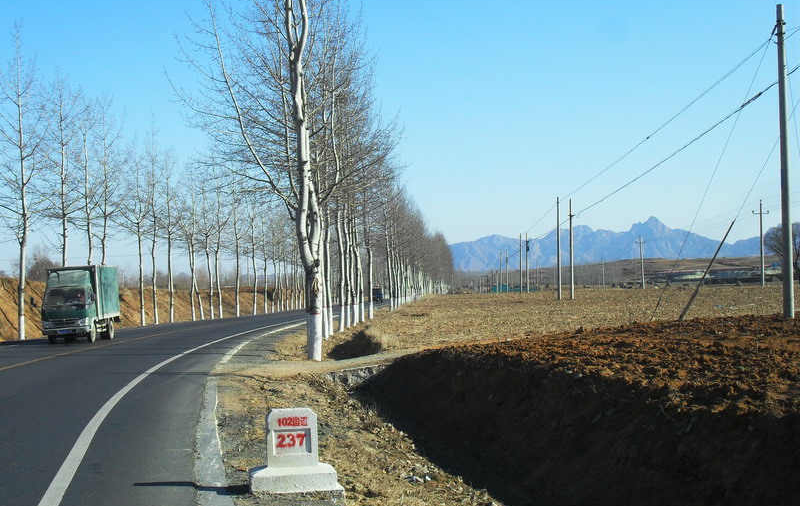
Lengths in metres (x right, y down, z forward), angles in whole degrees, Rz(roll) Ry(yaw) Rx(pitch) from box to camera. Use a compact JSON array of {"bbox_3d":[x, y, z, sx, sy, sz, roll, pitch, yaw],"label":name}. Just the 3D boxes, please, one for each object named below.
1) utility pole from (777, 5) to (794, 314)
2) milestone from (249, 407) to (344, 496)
[{"bbox_3d":[8.268,-1.983,24.342,0.250,6.750,0.250,-1,-2,0],"label":"utility pole"},{"bbox_3d":[-0.891,1.619,9.449,0.710,0.650,0.450,-1,-2,-11],"label":"milestone"}]

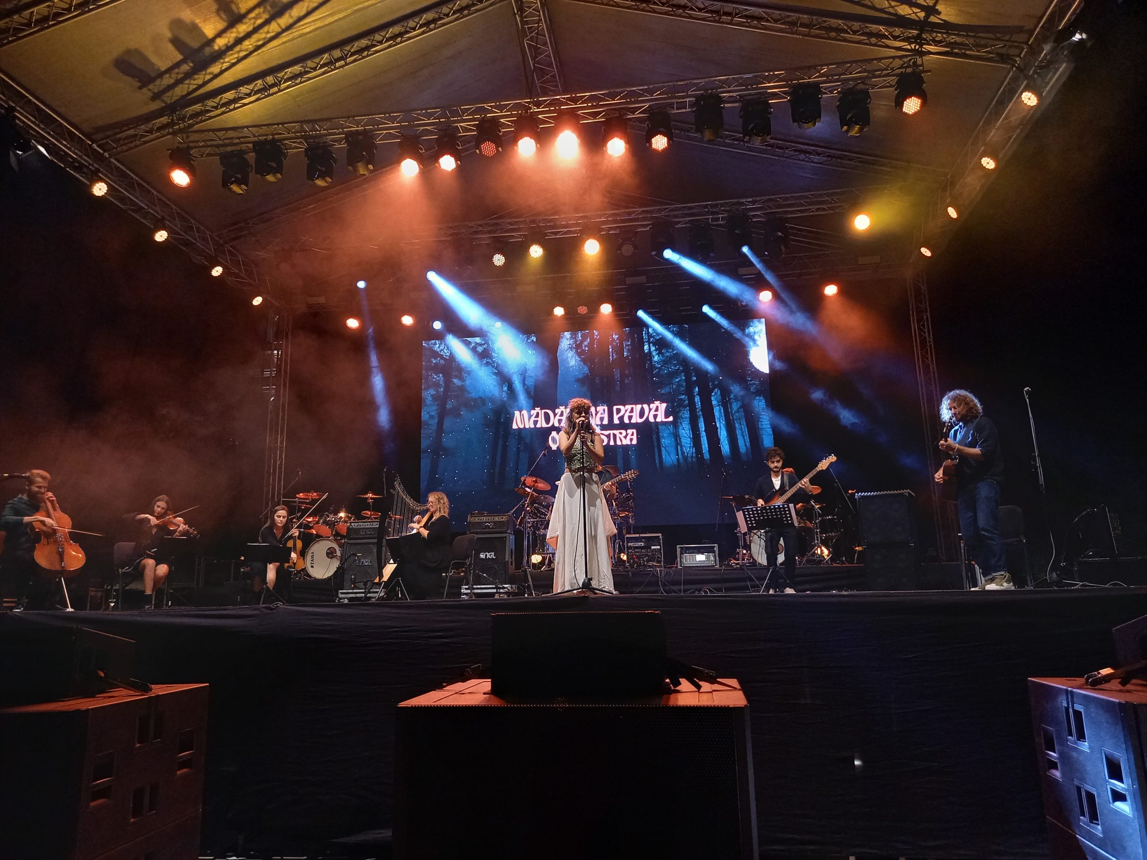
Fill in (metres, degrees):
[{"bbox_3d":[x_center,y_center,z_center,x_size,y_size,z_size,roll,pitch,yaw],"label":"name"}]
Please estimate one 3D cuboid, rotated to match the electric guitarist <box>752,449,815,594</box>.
[{"bbox_3d":[2.534,1.086,10.031,0.660,1.750,0.500,-5,-12,17],"label":"electric guitarist"}]

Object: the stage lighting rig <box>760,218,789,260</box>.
[{"bbox_3d":[3.252,-3.125,13.414,0.380,0.590,0.340,0,-11,-4],"label":"stage lighting rig"}]

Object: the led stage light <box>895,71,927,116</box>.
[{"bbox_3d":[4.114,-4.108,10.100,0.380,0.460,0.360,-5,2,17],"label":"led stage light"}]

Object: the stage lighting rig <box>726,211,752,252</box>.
[{"bbox_3d":[2.642,-3.178,13.250,0.360,0.540,0.320,2,-13,-17],"label":"stage lighting rig"}]

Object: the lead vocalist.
[{"bbox_3d":[0.063,0.555,6.961,0.580,1.680,0.450,-2,-11,4],"label":"lead vocalist"}]

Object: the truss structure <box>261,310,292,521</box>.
[{"bbox_3d":[-5.847,0.432,16.350,0.290,5.800,0.290,-3,-12,7],"label":"truss structure"}]

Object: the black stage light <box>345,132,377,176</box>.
[{"bbox_3d":[-2.830,-3.670,11.015,0.390,0.470,0.330,-2,-7,3],"label":"black stage light"}]

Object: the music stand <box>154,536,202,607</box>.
[{"bbox_3d":[-4.083,1.477,8.550,0.480,0.750,0.420,5,-14,-29],"label":"music stand"}]

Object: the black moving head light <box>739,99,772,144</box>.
[{"bbox_3d":[2.292,-3.880,10.462,0.370,0.530,0.310,-3,-11,8],"label":"black moving head light"}]

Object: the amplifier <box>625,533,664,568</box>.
[{"bbox_3d":[1.030,1.771,12.100,0.540,0.490,0.420,-3,-12,7],"label":"amplifier"}]

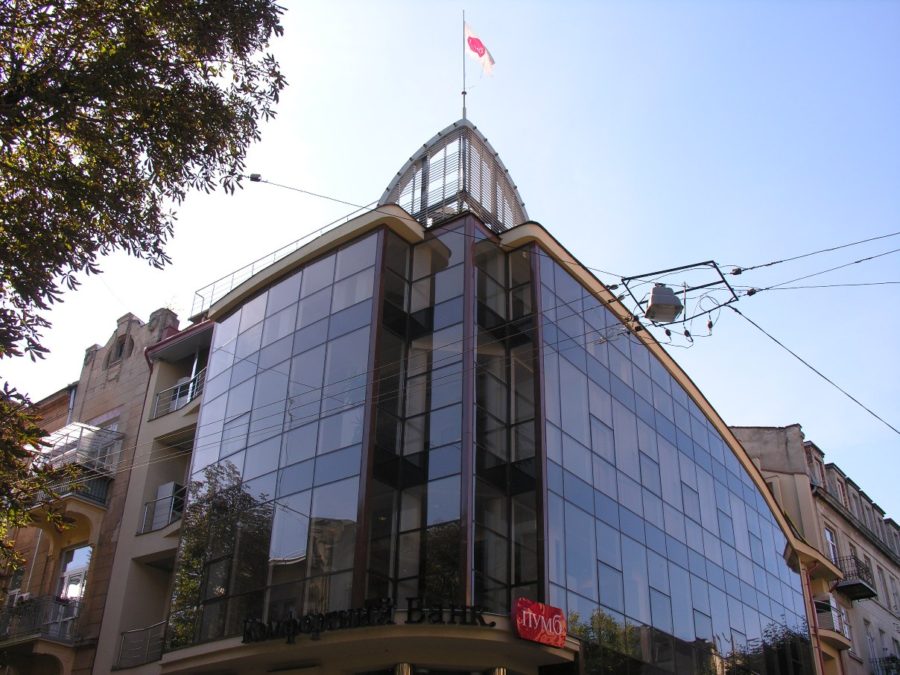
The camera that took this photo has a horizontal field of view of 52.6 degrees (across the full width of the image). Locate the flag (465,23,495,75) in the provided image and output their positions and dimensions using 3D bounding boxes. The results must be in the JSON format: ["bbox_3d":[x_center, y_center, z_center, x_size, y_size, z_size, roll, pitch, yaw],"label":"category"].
[{"bbox_3d":[0.813,-7.802,24.586,0.880,1.500,0.300,12,-31,-18],"label":"flag"}]

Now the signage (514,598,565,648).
[{"bbox_3d":[1.609,5.107,16.298,0.170,0.680,1.180,-24,-38,38],"label":"signage"}]

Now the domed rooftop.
[{"bbox_3d":[0.094,-3.185,24.697,3.520,2.900,3.520,-21,-36,34],"label":"domed rooftop"}]

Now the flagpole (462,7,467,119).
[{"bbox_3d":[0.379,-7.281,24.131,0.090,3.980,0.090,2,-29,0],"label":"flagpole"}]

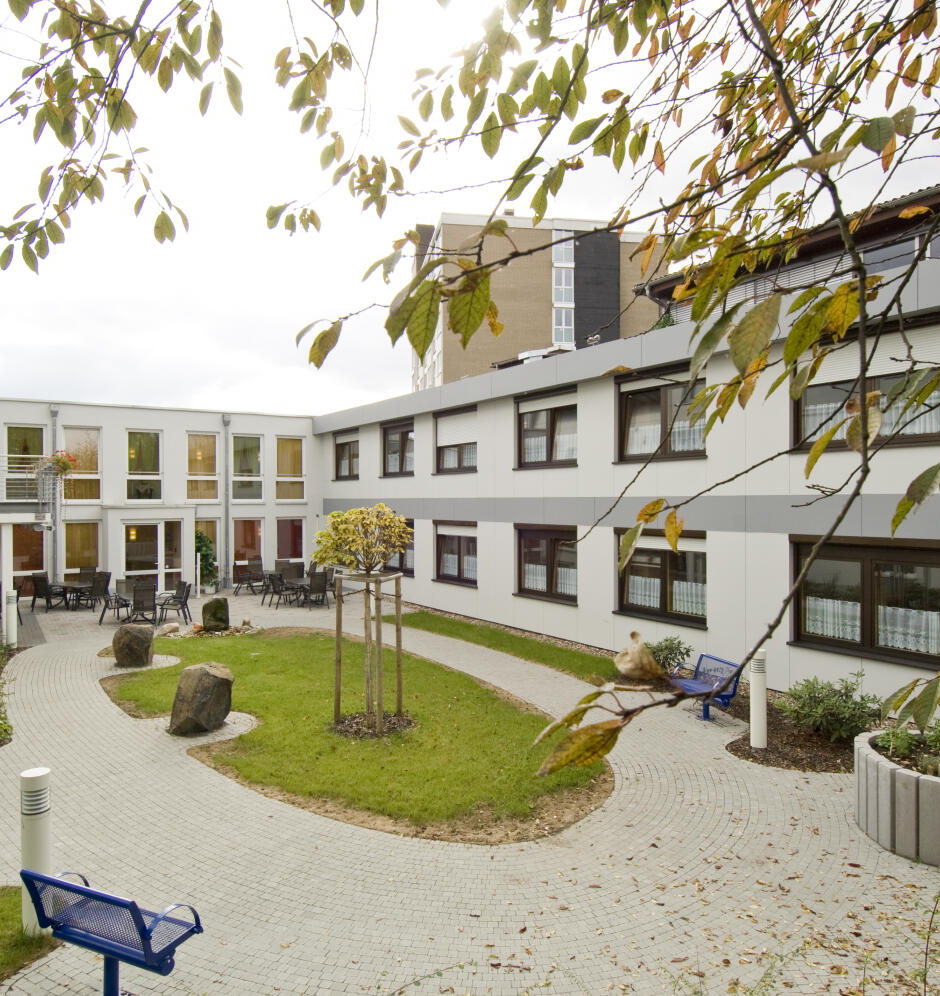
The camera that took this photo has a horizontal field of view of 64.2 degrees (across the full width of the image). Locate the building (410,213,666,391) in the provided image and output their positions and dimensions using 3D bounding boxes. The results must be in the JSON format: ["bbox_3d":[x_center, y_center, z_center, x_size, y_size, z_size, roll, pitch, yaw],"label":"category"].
[{"bbox_3d":[4.420,-8.113,63.451,16.600,22.800,21.000,0,0,-10],"label":"building"}]

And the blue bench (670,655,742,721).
[{"bbox_3d":[3.291,2.687,10.447,0.540,0.790,0.950,0,0,-16],"label":"blue bench"}]

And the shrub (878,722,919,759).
[{"bbox_3d":[4.087,2.307,7.127,0.330,0.270,0.320,0,0,30],"label":"shrub"}]

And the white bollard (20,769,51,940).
[{"bbox_3d":[-3.103,2.544,5.384,0.190,1.155,0.190,0,0,0],"label":"white bollard"}]

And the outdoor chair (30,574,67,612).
[{"bbox_3d":[-11.954,2.674,21.371,0.580,1.020,0.680,0,0,30],"label":"outdoor chair"}]

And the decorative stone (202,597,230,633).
[{"bbox_3d":[-6.067,2.783,17.945,0.600,0.740,0.450,0,0,-19],"label":"decorative stone"}]

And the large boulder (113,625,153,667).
[{"bbox_3d":[-6.100,2.638,13.534,0.740,0.690,0.640,0,0,-25],"label":"large boulder"}]

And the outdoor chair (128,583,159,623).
[{"bbox_3d":[-8.014,2.652,18.461,0.570,1.020,0.660,0,0,-25],"label":"outdoor chair"}]

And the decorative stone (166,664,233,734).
[{"bbox_3d":[-3.692,2.736,10.304,0.560,0.790,0.700,0,0,22],"label":"decorative stone"}]

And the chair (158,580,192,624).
[{"bbox_3d":[-7.070,2.510,17.985,0.680,1.000,0.570,0,0,-7],"label":"chair"}]

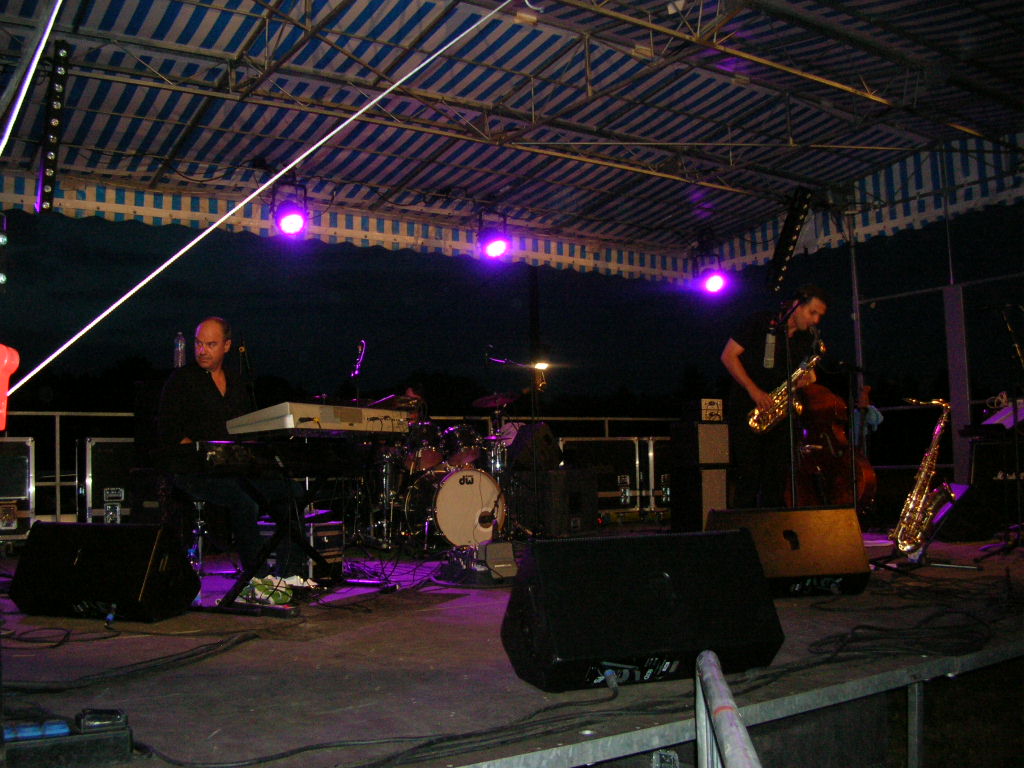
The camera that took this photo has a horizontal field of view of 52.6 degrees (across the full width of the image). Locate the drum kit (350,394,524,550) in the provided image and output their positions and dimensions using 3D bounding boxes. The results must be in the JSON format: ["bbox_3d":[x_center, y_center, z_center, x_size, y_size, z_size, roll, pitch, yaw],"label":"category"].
[{"bbox_3d":[-0.595,0.642,7.866,1.220,1.170,1.100,1,-6,-33],"label":"drum kit"}]

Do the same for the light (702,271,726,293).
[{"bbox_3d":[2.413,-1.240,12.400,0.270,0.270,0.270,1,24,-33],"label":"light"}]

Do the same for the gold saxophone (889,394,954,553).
[{"bbox_3d":[2.144,0.472,5.400,0.380,0.820,0.210,15,-5,6],"label":"gold saxophone"}]

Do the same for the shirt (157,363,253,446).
[{"bbox_3d":[-1.402,0.175,4.720,0.450,0.560,0.310,2,-6,-41],"label":"shirt"}]

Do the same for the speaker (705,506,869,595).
[{"bbox_3d":[1.204,0.726,4.561,0.680,0.355,0.490,-1,-5,-6],"label":"speaker"}]

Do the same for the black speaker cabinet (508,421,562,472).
[{"bbox_3d":[0.218,0.557,8.727,0.400,0.370,0.500,-4,-5,21],"label":"black speaker cabinet"}]

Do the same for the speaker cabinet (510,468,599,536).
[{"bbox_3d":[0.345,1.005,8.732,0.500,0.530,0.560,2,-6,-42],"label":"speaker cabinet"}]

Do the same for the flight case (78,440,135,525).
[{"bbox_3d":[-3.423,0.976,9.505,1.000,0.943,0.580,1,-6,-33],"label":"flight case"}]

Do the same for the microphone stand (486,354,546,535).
[{"bbox_3d":[0.004,0.490,8.055,0.600,1.466,0.500,-3,-5,17],"label":"microphone stand"}]

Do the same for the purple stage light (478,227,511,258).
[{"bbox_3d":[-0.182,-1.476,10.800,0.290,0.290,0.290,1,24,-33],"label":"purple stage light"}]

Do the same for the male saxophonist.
[{"bbox_3d":[1.481,0.223,5.872,0.480,1.554,0.530,-6,-6,41],"label":"male saxophonist"}]

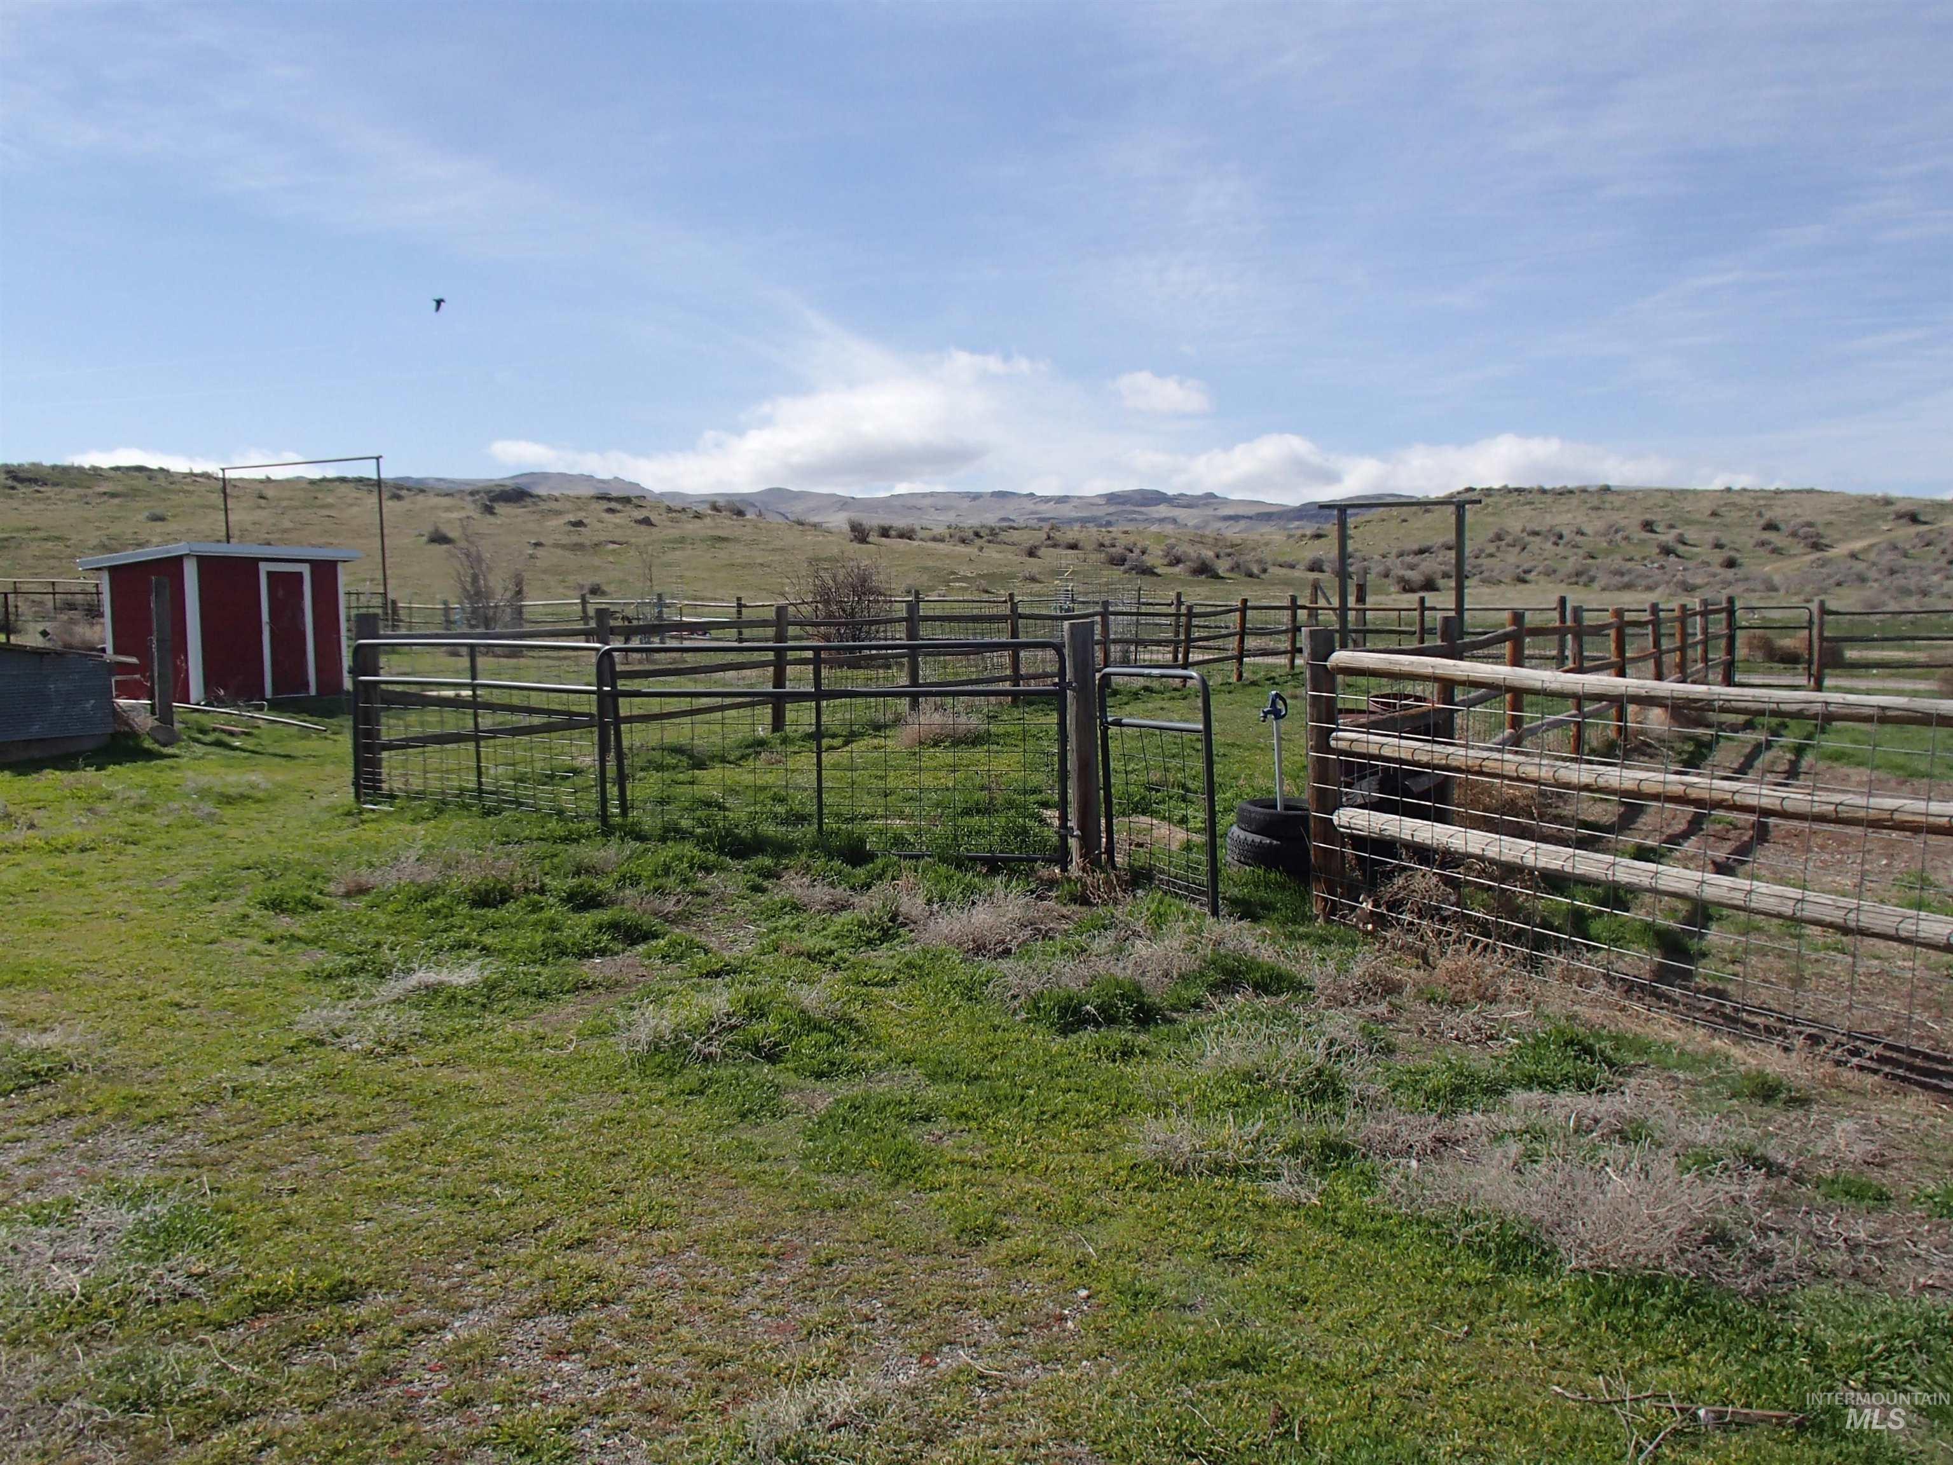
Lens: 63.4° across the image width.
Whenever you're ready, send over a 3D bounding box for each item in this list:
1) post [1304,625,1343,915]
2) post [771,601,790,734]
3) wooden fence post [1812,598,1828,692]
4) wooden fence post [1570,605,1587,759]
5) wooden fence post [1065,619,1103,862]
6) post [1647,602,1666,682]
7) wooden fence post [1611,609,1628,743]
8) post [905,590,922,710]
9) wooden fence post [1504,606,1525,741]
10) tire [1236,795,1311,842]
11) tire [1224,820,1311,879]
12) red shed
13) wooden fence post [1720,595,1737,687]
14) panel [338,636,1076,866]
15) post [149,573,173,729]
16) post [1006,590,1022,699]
[{"bbox_3d":[1.703,0.214,7.750,0.155,1.440,0.155,1,5,17],"label":"post"},{"bbox_3d":[-2.273,-0.748,18.305,0.145,1.510,0.145,5,7,45],"label":"post"},{"bbox_3d":[13.425,-1.410,25.179,0.140,1.480,0.140,0,5,0],"label":"wooden fence post"},{"bbox_3d":[5.762,-0.482,15.122,0.135,1.456,0.135,2,6,21],"label":"wooden fence post"},{"bbox_3d":[0.599,0.074,8.897,0.150,1.443,0.150,-2,5,-5],"label":"wooden fence post"},{"bbox_3d":[8.129,-0.860,18.903,0.140,1.380,0.140,2,6,23],"label":"post"},{"bbox_3d":[6.802,-0.590,16.719,0.145,1.464,0.145,2,6,22],"label":"wooden fence post"},{"bbox_3d":[-0.836,-1.013,21.093,0.150,1.530,0.150,-3,6,-30],"label":"post"},{"bbox_3d":[4.503,-0.355,13.226,0.150,1.319,0.150,2,6,19],"label":"wooden fence post"},{"bbox_3d":[1.801,0.499,8.988,0.640,0.170,0.640,1,6,11],"label":"tire"},{"bbox_3d":[1.800,0.683,9.005,0.730,0.200,0.730,1,6,11],"label":"tire"},{"bbox_3d":[-12.034,-1.778,25.384,2.250,2.380,3.450,2,5,21],"label":"red shed"},{"bbox_3d":[12.085,-1.423,25.378,0.145,1.480,0.145,0,5,0],"label":"wooden fence post"},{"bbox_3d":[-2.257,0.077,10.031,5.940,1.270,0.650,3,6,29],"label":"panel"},{"bbox_3d":[-10.170,-1.020,19.734,0.200,1.860,0.200,-3,6,-27],"label":"post"},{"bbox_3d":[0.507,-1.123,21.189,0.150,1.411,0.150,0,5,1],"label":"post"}]

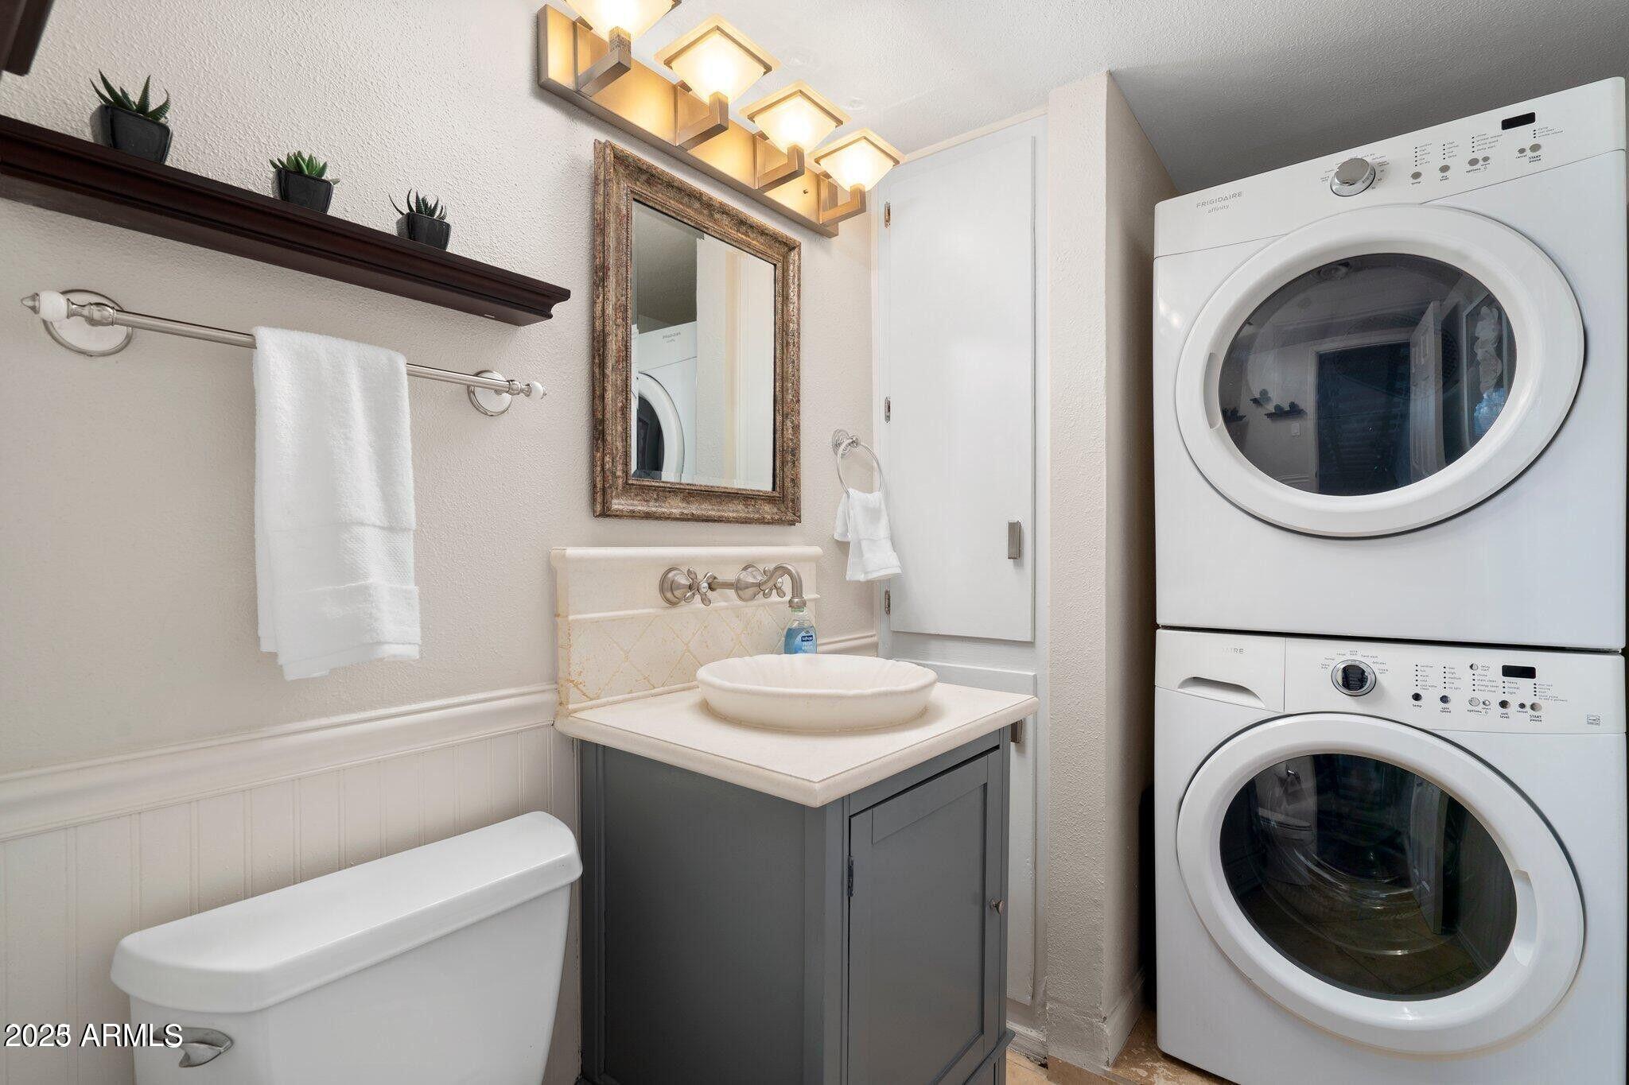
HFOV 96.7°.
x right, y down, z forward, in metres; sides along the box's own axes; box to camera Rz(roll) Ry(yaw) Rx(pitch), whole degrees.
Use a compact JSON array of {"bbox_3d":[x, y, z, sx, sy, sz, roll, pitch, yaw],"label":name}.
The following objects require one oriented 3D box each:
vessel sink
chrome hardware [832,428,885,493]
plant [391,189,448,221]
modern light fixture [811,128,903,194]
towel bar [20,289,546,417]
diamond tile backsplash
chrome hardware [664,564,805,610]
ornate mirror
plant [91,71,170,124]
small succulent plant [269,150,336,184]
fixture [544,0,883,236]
[{"bbox_3d":[0.005,0.260,1.298,0.426,0.060,0.426,0,0,0],"label":"vessel sink"},{"bbox_3d":[0.099,-0.189,1.827,0.065,0.203,0.172,0,-1,39],"label":"chrome hardware"},{"bbox_3d":[-0.541,-0.458,0.991,0.056,0.050,0.060,0,-1,39],"label":"plant"},{"bbox_3d":[0.103,-0.852,1.677,0.165,0.083,0.165,0,-1,39],"label":"modern light fixture"},{"bbox_3d":[-0.615,-0.237,0.937,0.075,0.073,0.557,0,-1,39],"label":"towel bar"},{"bbox_3d":[-0.211,0.148,1.459,0.045,0.277,0.676,0,-1,39],"label":"diamond tile backsplash"},{"bbox_3d":[-0.113,0.081,1.375,0.237,0.084,0.275,0,-1,39],"label":"chrome hardware"},{"bbox_3d":[-0.205,-0.373,1.475,0.037,0.662,0.538,0,-1,39],"label":"ornate mirror"},{"bbox_3d":[-0.722,-0.467,0.768,0.058,0.058,0.060,0,-1,39],"label":"plant"},{"bbox_3d":[-0.625,-0.459,0.888,0.058,0.046,0.062,0,-1,39],"label":"small succulent plant"},{"bbox_3d":[-0.121,-0.826,1.440,0.215,0.139,0.815,0,-1,39],"label":"fixture"}]

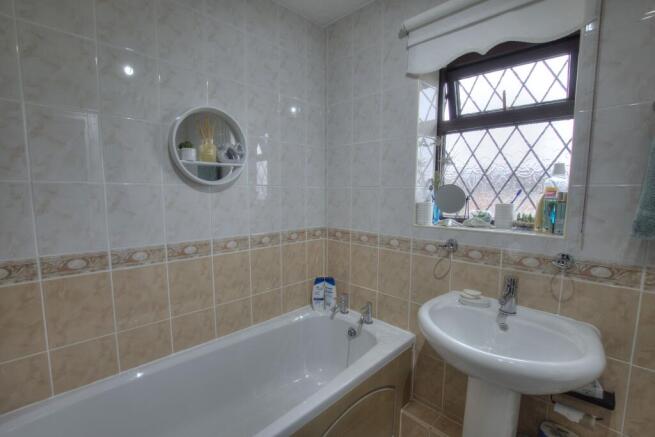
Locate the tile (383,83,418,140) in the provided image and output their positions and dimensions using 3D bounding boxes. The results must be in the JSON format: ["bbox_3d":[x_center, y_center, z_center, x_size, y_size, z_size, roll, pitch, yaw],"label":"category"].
[{"bbox_3d":[0.376,-0.562,1.438,0.200,0.258,0.009,5,7,43],"label":"tile"}]

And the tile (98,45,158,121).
[{"bbox_3d":[-0.785,-0.530,1.086,0.200,0.258,0.009,-5,7,-42],"label":"tile"}]

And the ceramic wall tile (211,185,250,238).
[{"bbox_3d":[-0.494,-0.034,1.402,0.200,0.250,0.010,-5,8,-44],"label":"ceramic wall tile"}]

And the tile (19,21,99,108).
[{"bbox_3d":[-0.929,-0.517,0.954,0.200,0.258,0.009,-5,7,-42],"label":"tile"}]

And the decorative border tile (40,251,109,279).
[{"bbox_3d":[-0.955,0.178,1.045,0.198,0.077,0.010,-5,8,-41],"label":"decorative border tile"}]

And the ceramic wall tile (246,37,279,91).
[{"bbox_3d":[-0.346,-0.824,1.456,0.196,0.257,0.009,-5,7,-42],"label":"ceramic wall tile"}]

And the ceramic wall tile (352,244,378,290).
[{"bbox_3d":[0.219,0.290,1.624,0.196,0.257,0.009,5,7,42],"label":"ceramic wall tile"}]

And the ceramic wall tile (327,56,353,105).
[{"bbox_3d":[0.086,-0.852,1.695,0.200,0.258,0.009,5,7,43],"label":"ceramic wall tile"}]

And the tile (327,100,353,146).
[{"bbox_3d":[0.073,-0.590,1.732,0.205,0.258,0.010,5,7,41],"label":"tile"}]

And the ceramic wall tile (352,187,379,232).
[{"bbox_3d":[0.221,-0.050,1.591,0.196,0.257,0.009,5,7,42],"label":"ceramic wall tile"}]

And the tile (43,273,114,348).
[{"bbox_3d":[-0.950,0.348,1.054,0.198,0.258,0.010,-5,8,-42],"label":"tile"}]

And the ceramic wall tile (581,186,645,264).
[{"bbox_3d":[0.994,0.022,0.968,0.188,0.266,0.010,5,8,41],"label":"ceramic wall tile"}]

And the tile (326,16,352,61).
[{"bbox_3d":[0.077,-1.091,1.683,0.205,0.225,0.010,5,7,41],"label":"tile"}]

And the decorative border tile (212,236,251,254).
[{"bbox_3d":[-0.497,0.138,1.421,0.200,0.077,0.009,-5,7,-42],"label":"decorative border tile"}]

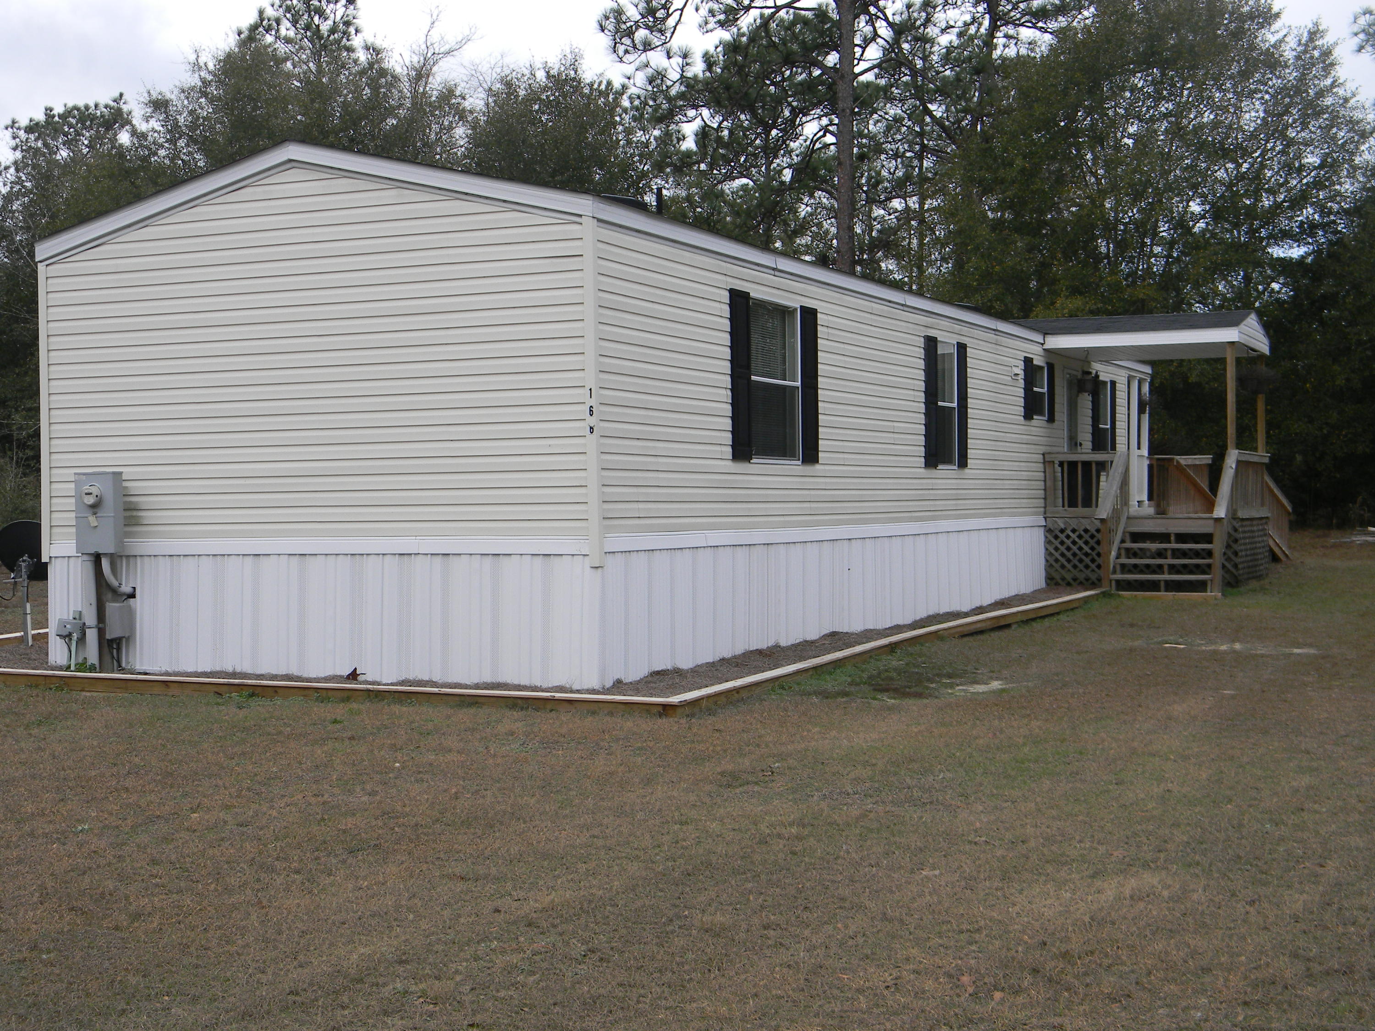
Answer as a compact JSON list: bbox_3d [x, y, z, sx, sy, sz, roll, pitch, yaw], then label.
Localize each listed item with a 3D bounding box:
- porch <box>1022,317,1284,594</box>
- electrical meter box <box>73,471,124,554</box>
[{"bbox_3d":[6.212,-0.808,24.905,2.770,3.620,5.350,0,0,25],"label":"porch"},{"bbox_3d":[-4.509,-0.021,14.300,0.365,0.620,0.170,0,0,25],"label":"electrical meter box"}]

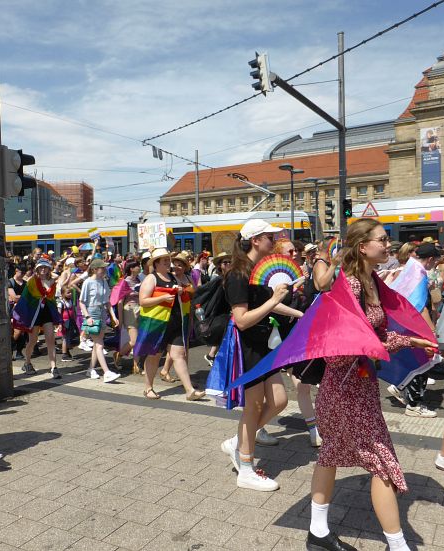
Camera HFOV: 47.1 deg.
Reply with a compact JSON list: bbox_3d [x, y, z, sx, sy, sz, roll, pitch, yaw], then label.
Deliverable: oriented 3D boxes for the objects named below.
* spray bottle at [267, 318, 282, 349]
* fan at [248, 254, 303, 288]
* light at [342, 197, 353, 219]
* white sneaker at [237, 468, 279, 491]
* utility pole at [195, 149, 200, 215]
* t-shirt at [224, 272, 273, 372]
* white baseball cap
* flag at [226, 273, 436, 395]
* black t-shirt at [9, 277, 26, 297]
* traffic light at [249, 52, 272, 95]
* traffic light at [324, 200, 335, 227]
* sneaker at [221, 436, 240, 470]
[{"bbox_3d":[0.359,0.390,3.420,0.093,0.220,0.080,-1,2,0],"label":"spray bottle"},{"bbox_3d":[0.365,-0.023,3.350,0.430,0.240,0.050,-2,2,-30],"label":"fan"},{"bbox_3d":[3.781,-2.005,15.300,0.260,0.550,0.300,0,2,30],"label":"light"},{"bbox_3d":[0.243,1.336,3.379,0.280,0.110,0.100,-1,2,18],"label":"white sneaker"},{"bbox_3d":[-1.496,-3.644,32.120,0.220,8.680,0.220,0,2,30],"label":"utility pole"},{"bbox_3d":[0.195,0.325,3.600,0.280,0.660,0.420,-1,2,26],"label":"t-shirt"},{"bbox_3d":[0.269,-0.306,3.420,0.280,0.135,0.180,-7,1,2],"label":"white baseball cap"},{"bbox_3d":[0.541,0.301,2.559,1.000,0.600,0.550,-1,2,22],"label":"flag"},{"bbox_3d":[-3.222,0.334,8.100,0.440,0.600,0.260,-3,2,-38],"label":"black t-shirt"},{"bbox_3d":[0.789,-4.087,10.300,0.360,0.800,0.300,-9,-1,22],"label":"traffic light"},{"bbox_3d":[3.125,-1.802,14.800,0.360,0.760,0.260,-1,2,26],"label":"traffic light"},{"bbox_3d":[0.099,1.276,3.600,0.115,0.280,0.100,-43,-15,19],"label":"sneaker"}]

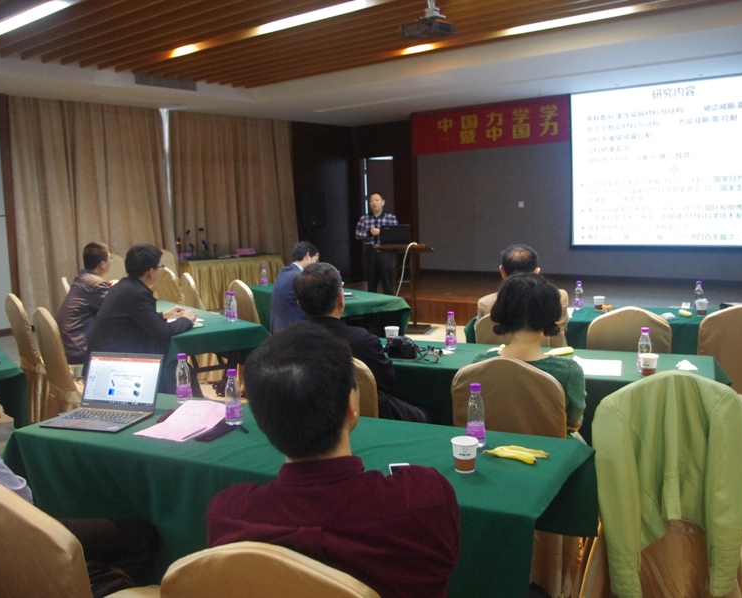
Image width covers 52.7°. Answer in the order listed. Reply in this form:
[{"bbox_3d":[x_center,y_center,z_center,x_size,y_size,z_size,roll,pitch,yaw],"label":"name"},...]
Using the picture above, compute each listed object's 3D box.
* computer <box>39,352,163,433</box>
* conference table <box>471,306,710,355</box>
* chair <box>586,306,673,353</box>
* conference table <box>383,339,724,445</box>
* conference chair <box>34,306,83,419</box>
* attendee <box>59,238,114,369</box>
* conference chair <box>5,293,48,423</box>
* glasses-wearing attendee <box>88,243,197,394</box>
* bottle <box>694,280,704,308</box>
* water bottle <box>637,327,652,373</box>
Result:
[{"bbox_3d":[-0.986,0.334,2.765,0.331,0.216,0.323,1,8,17],"label":"computer"},{"bbox_3d":[1.647,0.474,4.878,1.820,0.750,0.640,2,8,26],"label":"conference table"},{"bbox_3d":[1.462,0.482,4.143,0.470,0.945,0.580,2,8,27],"label":"chair"},{"bbox_3d":[0.670,0.624,3.642,1.920,0.680,0.680,2,8,26],"label":"conference table"},{"bbox_3d":[-1.836,0.499,4.892,0.560,0.960,0.440,-7,9,-37],"label":"conference chair"},{"bbox_3d":[-1.979,0.230,5.496,0.820,1.300,0.540,-7,9,-36],"label":"attendee"},{"bbox_3d":[-2.335,0.415,5.596,0.580,0.950,0.460,-6,8,-34],"label":"conference chair"},{"bbox_3d":[-1.452,0.308,4.745,0.850,1.300,0.560,-7,9,-36],"label":"glasses-wearing attendee"},{"bbox_3d":[2.178,-0.015,4.980,0.060,0.200,0.060,2,8,27],"label":"bottle"},{"bbox_3d":[1.221,0.220,3.329,0.061,0.200,0.061,-2,7,0],"label":"water bottle"}]

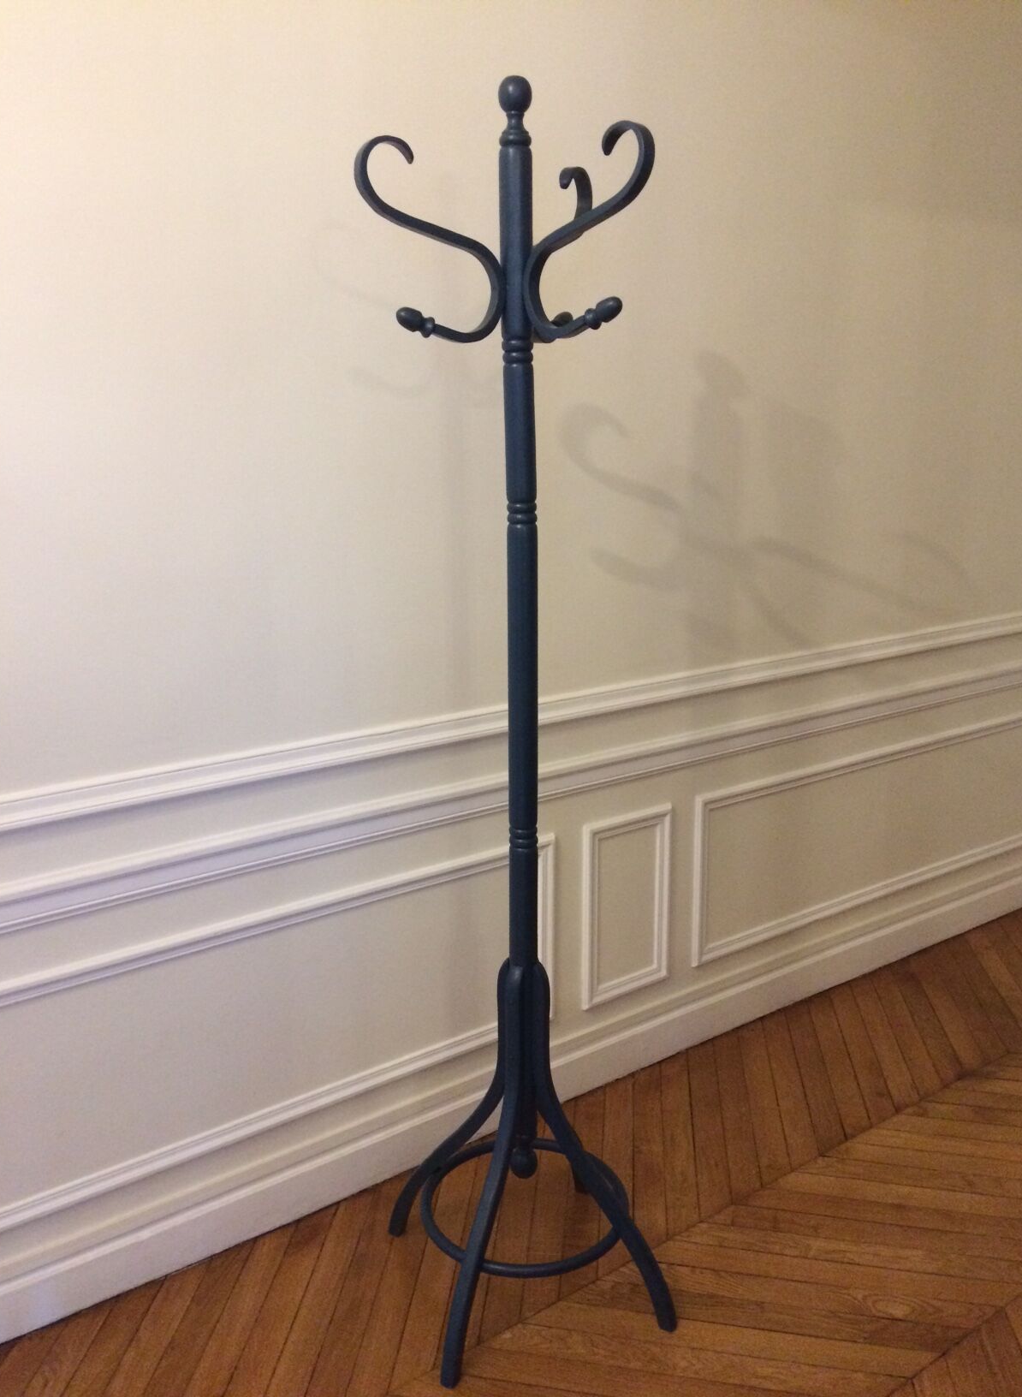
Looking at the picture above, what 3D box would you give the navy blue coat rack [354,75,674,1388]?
[{"bbox_3d":[0.015,0.080,1.796,0.480,1.890,0.480,-1,13,0],"label":"navy blue coat rack"}]

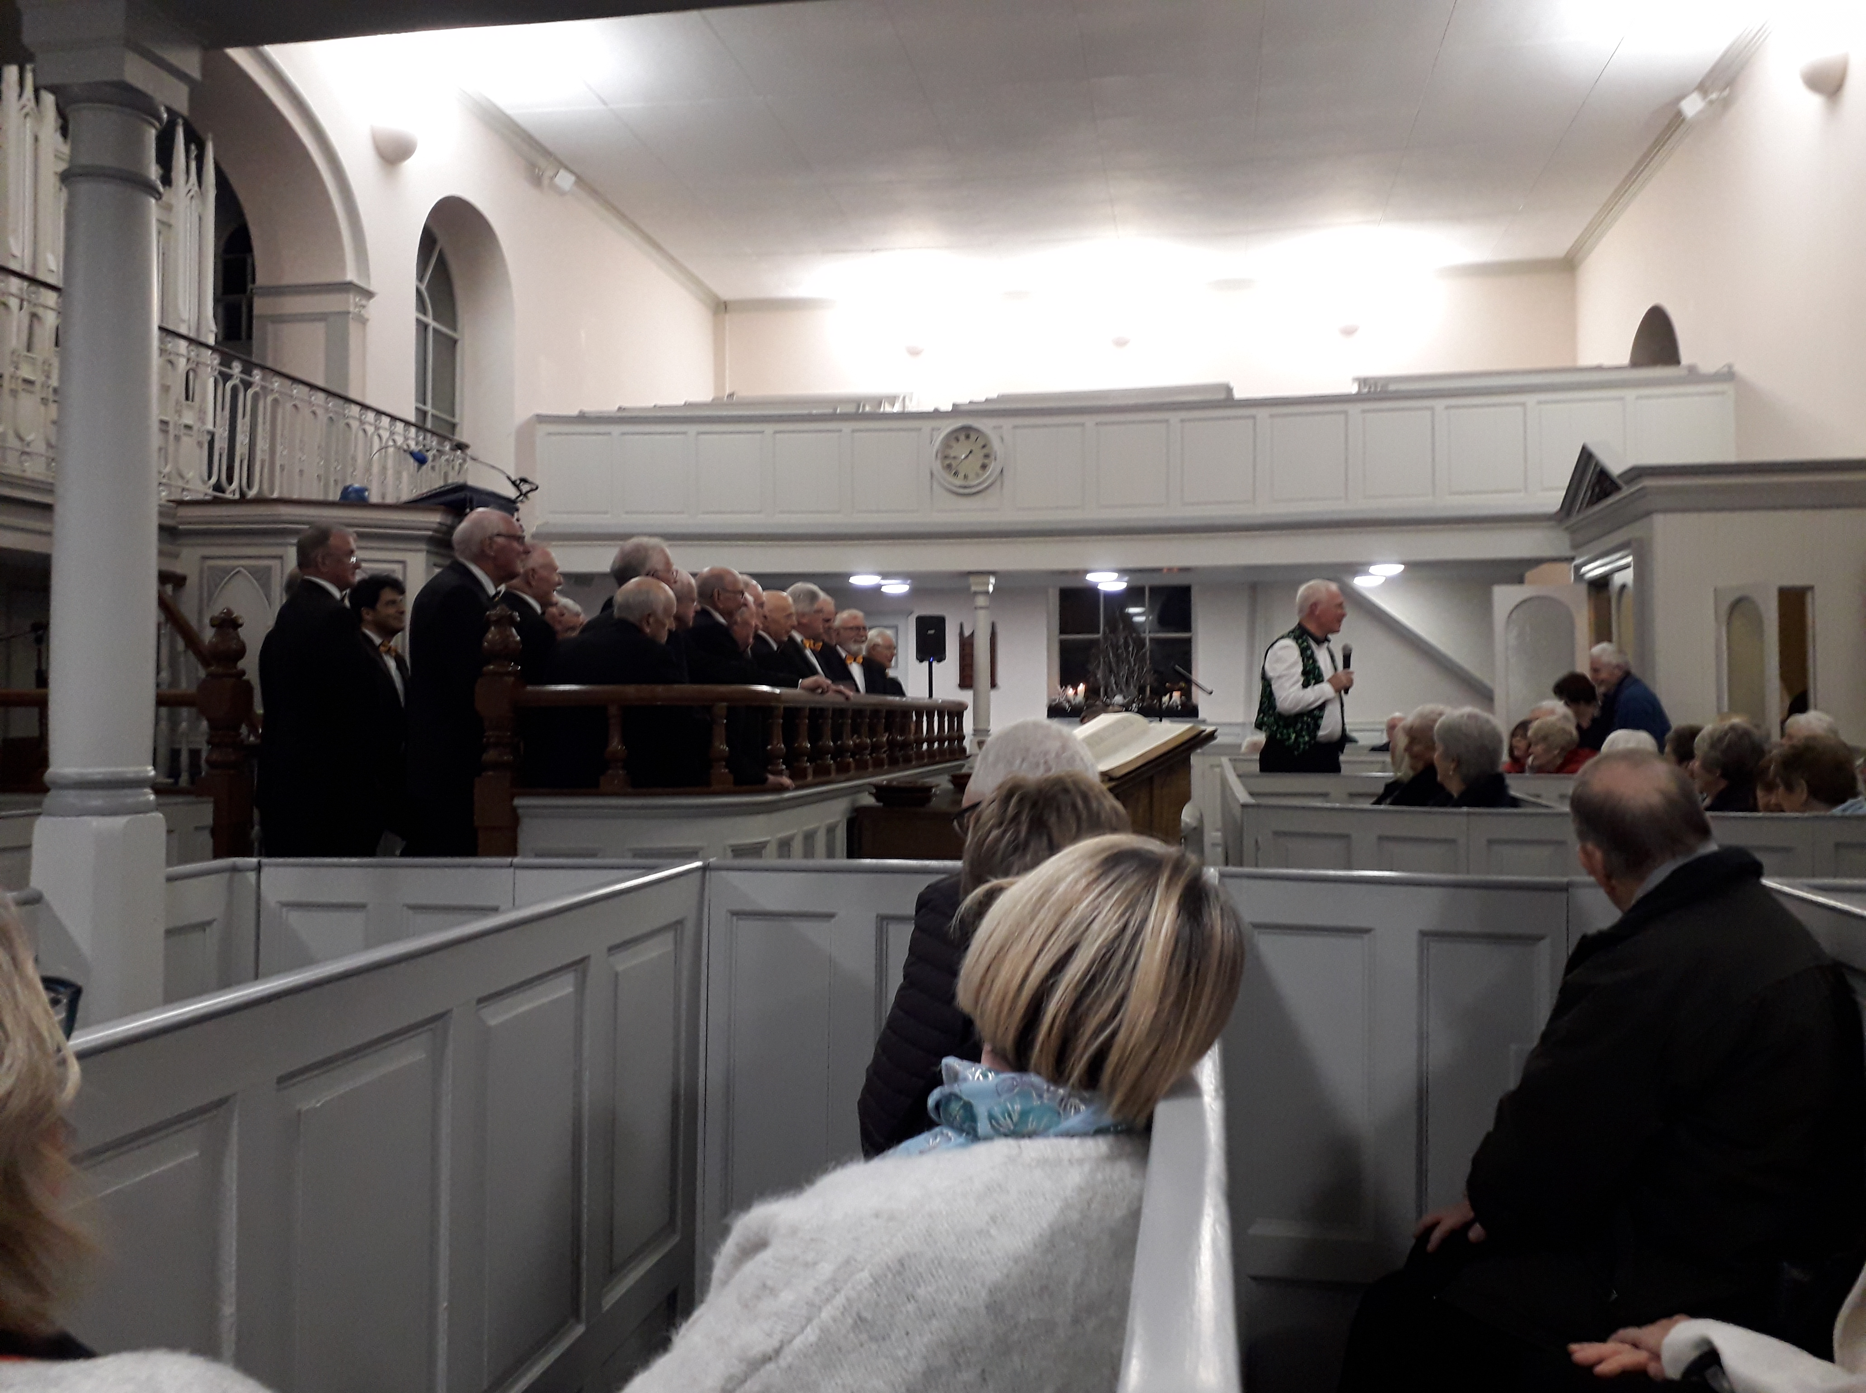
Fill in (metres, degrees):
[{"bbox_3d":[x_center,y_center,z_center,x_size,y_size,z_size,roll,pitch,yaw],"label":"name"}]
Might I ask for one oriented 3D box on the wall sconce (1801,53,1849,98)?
[{"bbox_3d":[5.387,-3.726,8.855,0.195,0.195,0.380,0,-1,11],"label":"wall sconce"}]

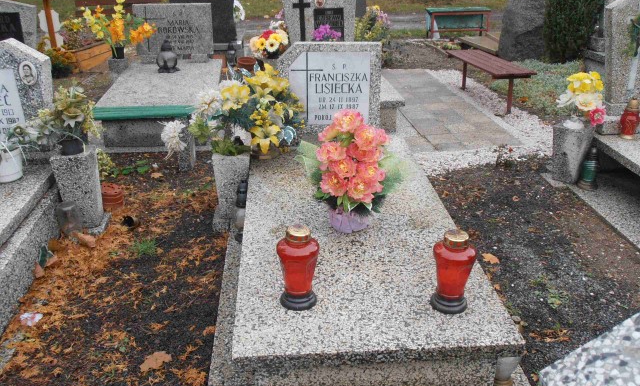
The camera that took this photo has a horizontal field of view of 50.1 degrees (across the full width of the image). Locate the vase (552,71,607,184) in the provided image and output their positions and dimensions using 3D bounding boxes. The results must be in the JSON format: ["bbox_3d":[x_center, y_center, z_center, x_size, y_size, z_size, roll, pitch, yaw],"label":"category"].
[{"bbox_3d":[1.530,-0.402,4.082,0.280,0.620,0.270,-1,24,-3],"label":"vase"}]

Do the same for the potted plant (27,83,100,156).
[{"bbox_3d":[-1.263,-0.362,3.368,0.340,0.330,0.290,-3,22,-5],"label":"potted plant"}]

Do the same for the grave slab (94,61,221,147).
[{"bbox_3d":[-1.204,-0.762,5.514,0.827,0.300,1.730,-3,22,-5],"label":"grave slab"}]

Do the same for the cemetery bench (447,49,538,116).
[{"bbox_3d":[1.452,-0.986,5.993,0.340,0.321,1.200,-5,22,-9],"label":"cemetery bench"}]

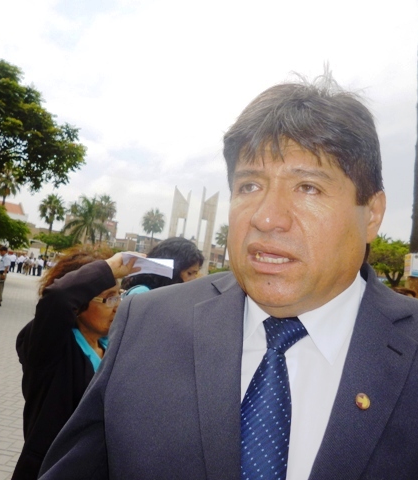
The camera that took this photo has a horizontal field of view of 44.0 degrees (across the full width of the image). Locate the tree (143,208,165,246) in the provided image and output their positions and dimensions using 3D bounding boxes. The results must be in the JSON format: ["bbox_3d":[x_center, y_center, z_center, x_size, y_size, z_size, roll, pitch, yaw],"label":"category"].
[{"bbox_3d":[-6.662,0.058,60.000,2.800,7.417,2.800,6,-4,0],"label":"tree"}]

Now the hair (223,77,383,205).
[{"bbox_3d":[0.111,-0.114,0.610,0.185,0.175,0.205,4,-5,31],"label":"hair"}]

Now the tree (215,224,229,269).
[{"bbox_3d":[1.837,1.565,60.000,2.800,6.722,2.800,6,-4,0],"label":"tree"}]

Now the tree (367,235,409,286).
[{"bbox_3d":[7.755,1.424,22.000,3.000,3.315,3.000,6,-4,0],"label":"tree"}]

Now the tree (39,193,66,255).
[{"bbox_3d":[-15.985,-0.954,52.000,2.600,7.634,2.600,6,-4,0],"label":"tree"}]

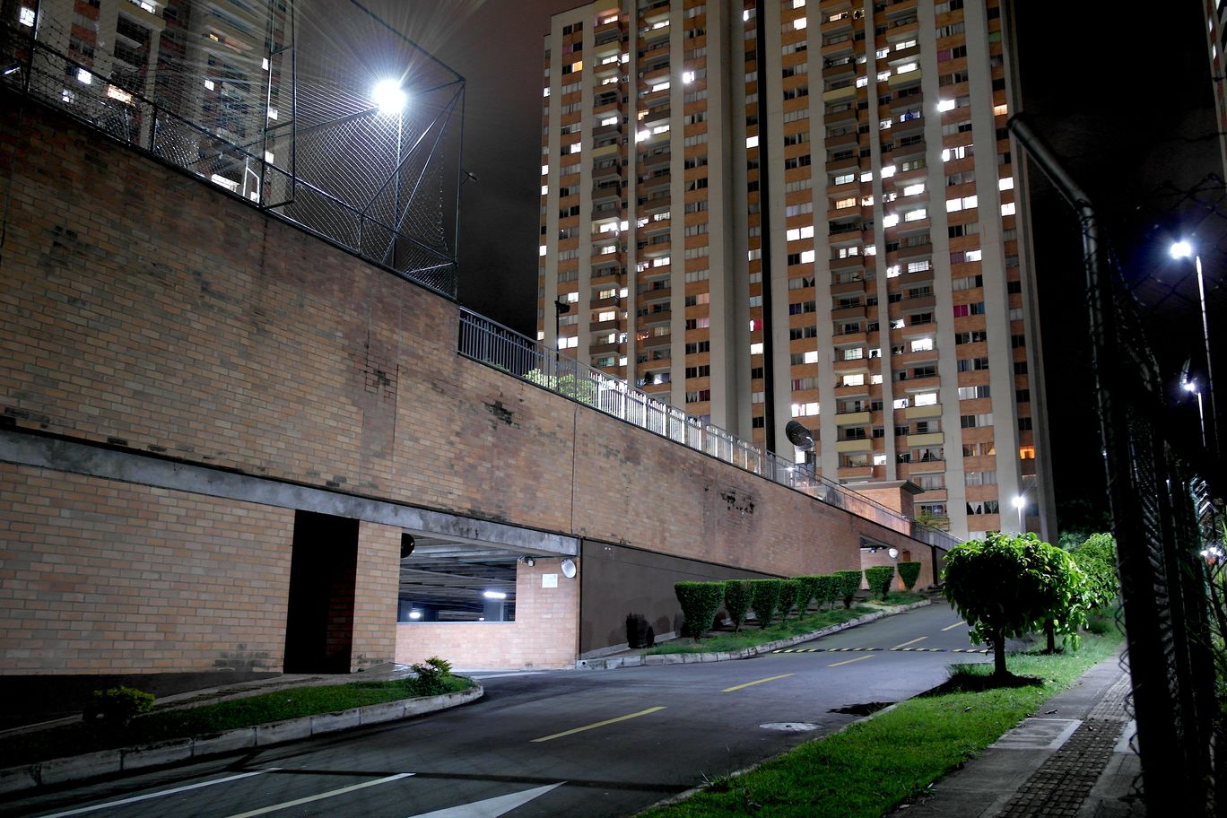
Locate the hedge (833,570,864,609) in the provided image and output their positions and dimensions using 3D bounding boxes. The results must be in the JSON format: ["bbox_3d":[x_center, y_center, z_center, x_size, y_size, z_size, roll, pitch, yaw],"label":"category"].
[{"bbox_3d":[7.893,6.078,34.486,0.955,1.339,0.955,-7,-15,28],"label":"hedge"}]

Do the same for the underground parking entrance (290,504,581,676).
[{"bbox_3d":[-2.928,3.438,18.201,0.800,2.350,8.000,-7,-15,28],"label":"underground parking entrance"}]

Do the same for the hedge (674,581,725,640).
[{"bbox_3d":[2.004,4.751,23.970,1.156,1.346,1.156,0,-13,0],"label":"hedge"}]

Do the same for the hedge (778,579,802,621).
[{"bbox_3d":[5.035,5.493,29.371,0.950,1.165,0.950,-7,-15,28],"label":"hedge"}]

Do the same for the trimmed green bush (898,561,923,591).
[{"bbox_3d":[12.228,6.914,42.258,0.981,1.215,0.981,-7,-15,28],"label":"trimmed green bush"}]

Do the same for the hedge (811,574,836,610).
[{"bbox_3d":[6.575,5.784,32.133,0.950,1.188,0.950,-7,-15,28],"label":"hedge"}]

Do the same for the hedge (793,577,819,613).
[{"bbox_3d":[5.781,5.628,30.709,0.950,1.219,0.950,-7,-15,28],"label":"hedge"}]

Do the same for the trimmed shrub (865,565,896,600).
[{"bbox_3d":[9.854,6.466,38.000,1.086,1.302,1.086,-7,-15,28],"label":"trimmed shrub"}]

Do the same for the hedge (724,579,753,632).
[{"bbox_3d":[3.145,5.021,26.005,0.950,1.294,0.950,-7,-15,28],"label":"hedge"}]

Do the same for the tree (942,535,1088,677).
[{"bbox_3d":[5.998,2.942,15.506,2.099,2.187,2.099,-7,-15,28],"label":"tree"}]

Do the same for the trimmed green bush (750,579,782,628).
[{"bbox_3d":[4.120,5.253,27.742,0.867,1.279,0.867,0,-13,0],"label":"trimmed green bush"}]

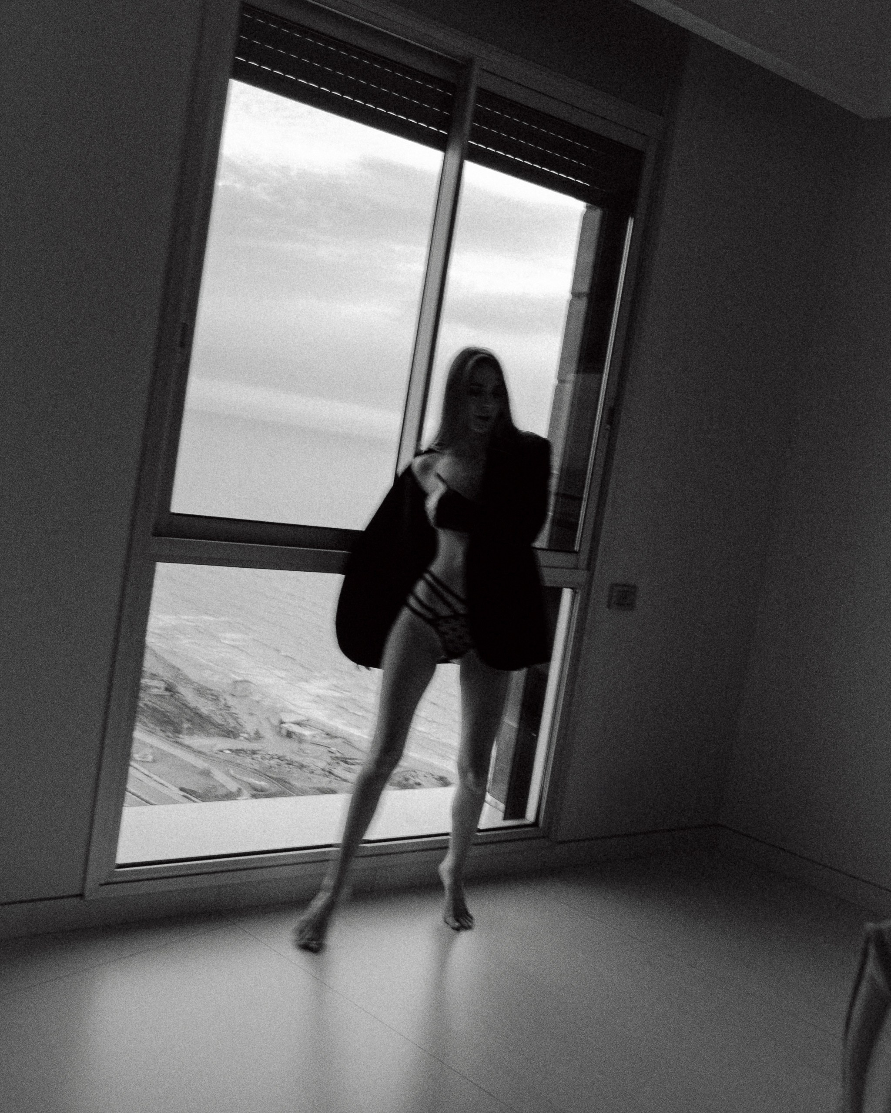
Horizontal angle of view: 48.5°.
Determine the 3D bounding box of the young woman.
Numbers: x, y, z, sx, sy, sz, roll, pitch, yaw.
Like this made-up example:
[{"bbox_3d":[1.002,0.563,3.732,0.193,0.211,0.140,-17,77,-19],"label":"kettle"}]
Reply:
[{"bbox_3d":[-0.012,0.268,2.830,0.610,1.690,0.450,8,6,-10],"label":"young woman"}]

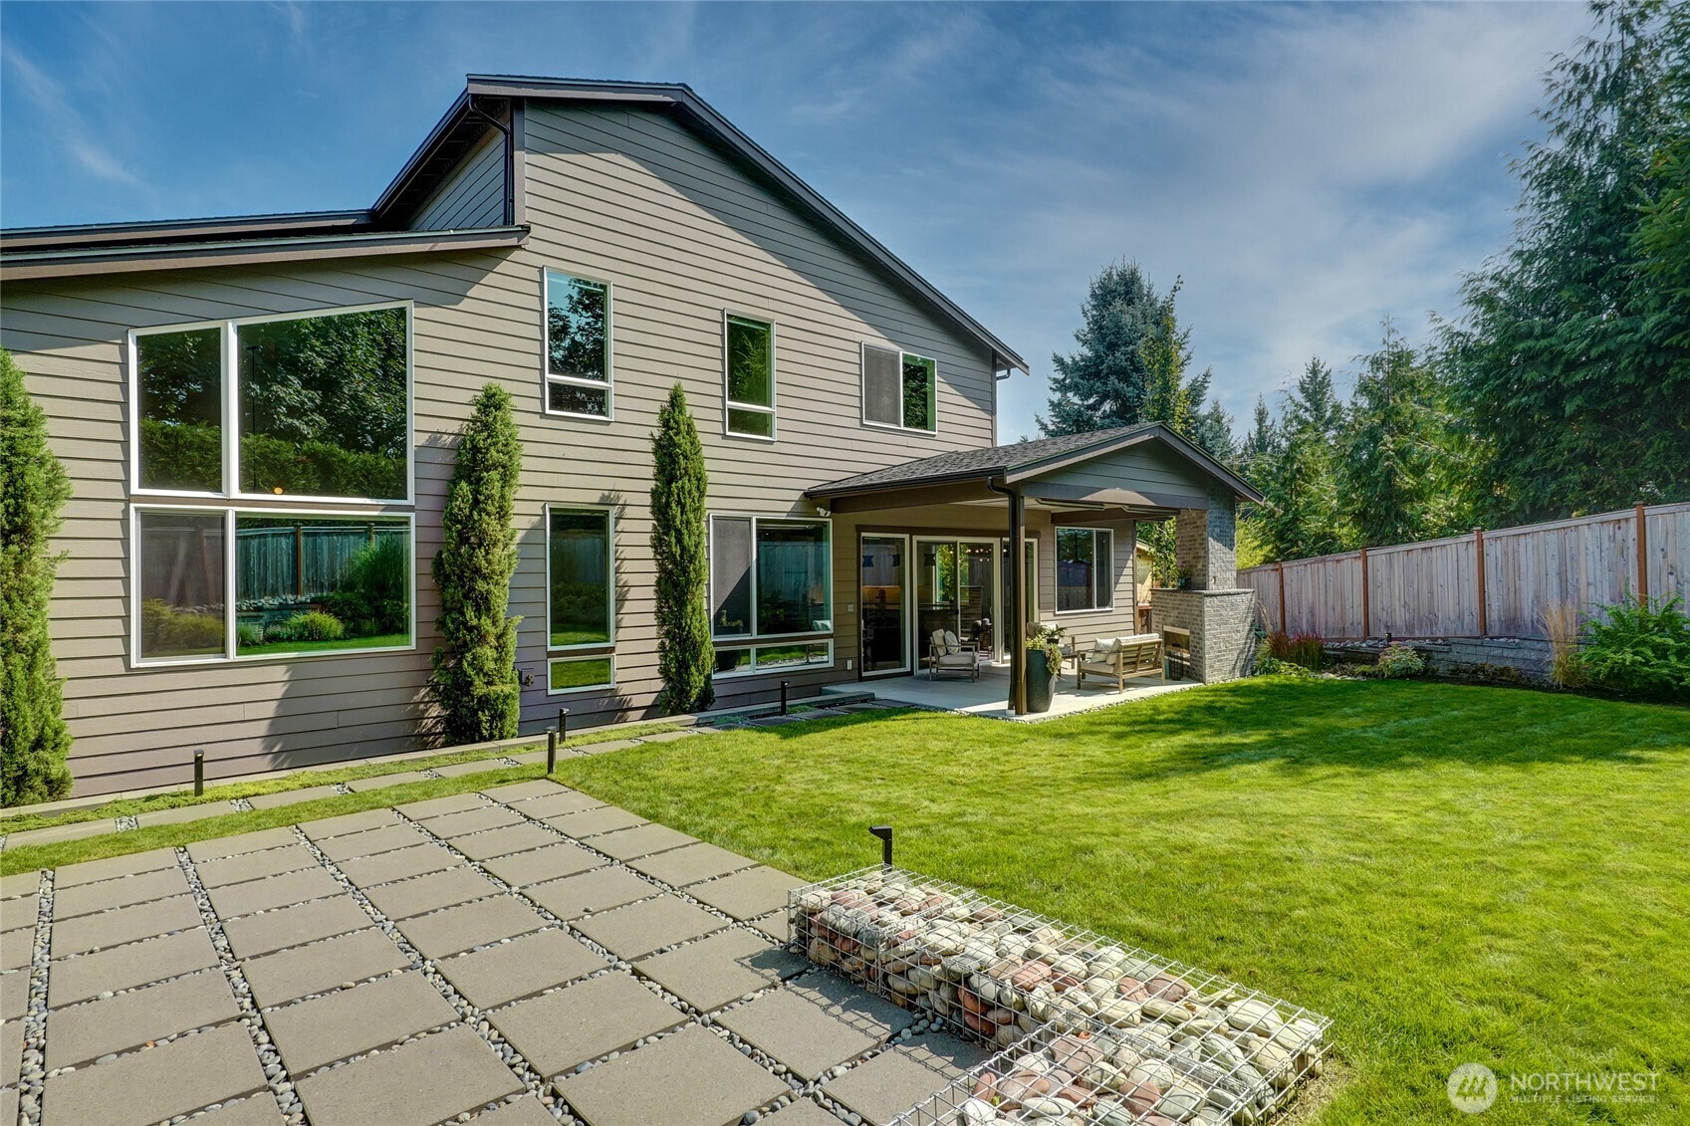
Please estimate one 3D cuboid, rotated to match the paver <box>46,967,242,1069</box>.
[{"bbox_3d":[-3.048,2.005,3.681,0.605,0.055,0.605,0,-1,-43],"label":"paver"}]

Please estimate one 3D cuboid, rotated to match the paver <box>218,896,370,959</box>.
[{"bbox_3d":[-2.998,2.019,4.643,0.605,0.055,0.605,0,-1,-43],"label":"paver"}]

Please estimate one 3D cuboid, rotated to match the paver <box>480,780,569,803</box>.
[{"bbox_3d":[-2.807,2.044,7.446,0.606,0.050,0.606,0,-2,-42],"label":"paver"}]

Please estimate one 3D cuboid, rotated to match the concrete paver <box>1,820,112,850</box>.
[{"bbox_3d":[-5.983,2.097,6.456,0.605,0.050,0.605,0,-2,-42],"label":"concrete paver"}]

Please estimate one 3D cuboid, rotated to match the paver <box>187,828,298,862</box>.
[{"bbox_3d":[-4.316,2.039,6.067,0.606,0.050,0.606,0,-2,-42],"label":"paver"}]

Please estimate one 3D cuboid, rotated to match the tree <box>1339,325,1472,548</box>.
[{"bbox_3d":[12.777,-2.002,19.551,2.900,7.000,2.900,-2,-2,33],"label":"tree"}]

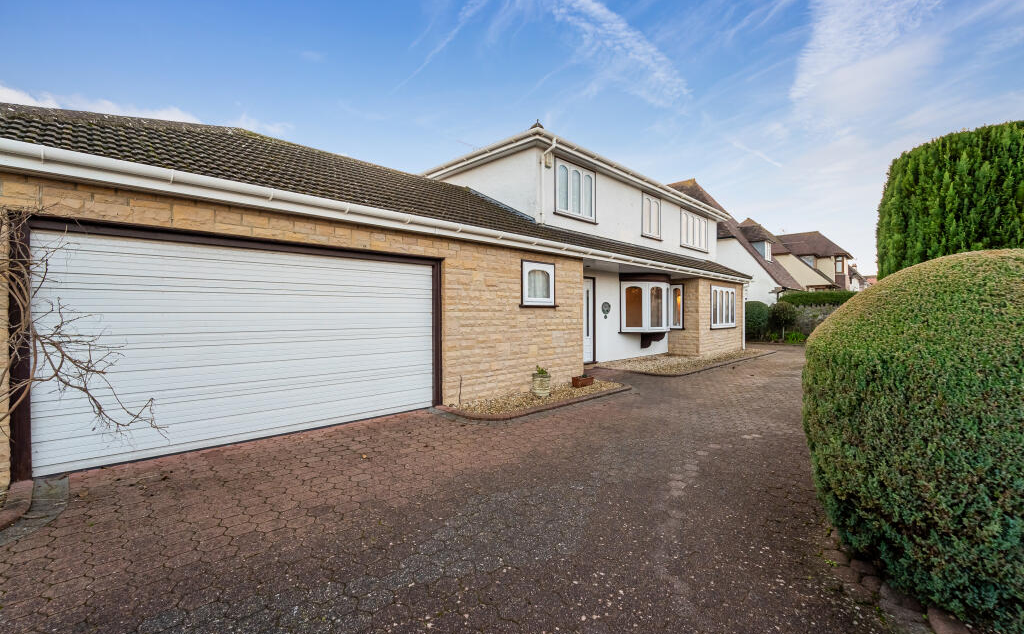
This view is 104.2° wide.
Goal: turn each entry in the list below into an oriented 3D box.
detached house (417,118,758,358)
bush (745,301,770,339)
[{"bbox_3d":[2.524,-2.647,14.569,11.200,7.900,8.250,0,1,-42],"label":"detached house"},{"bbox_3d":[12.188,0.187,19.900,1.280,1.900,1.280,0,0,0],"label":"bush"}]

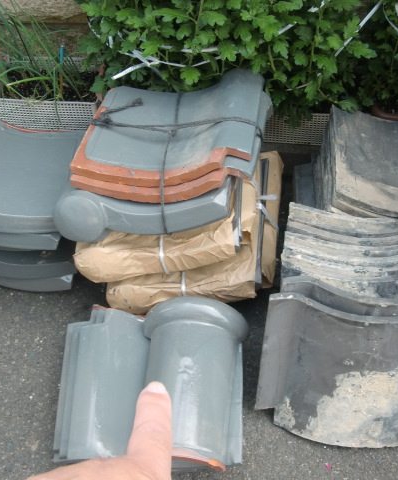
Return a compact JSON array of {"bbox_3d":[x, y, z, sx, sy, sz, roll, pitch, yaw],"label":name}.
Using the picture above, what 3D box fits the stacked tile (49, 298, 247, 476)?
[{"bbox_3d":[-0.071,0.240,1.216,0.307,0.125,0.295,-1,45,1],"label":"stacked tile"}]

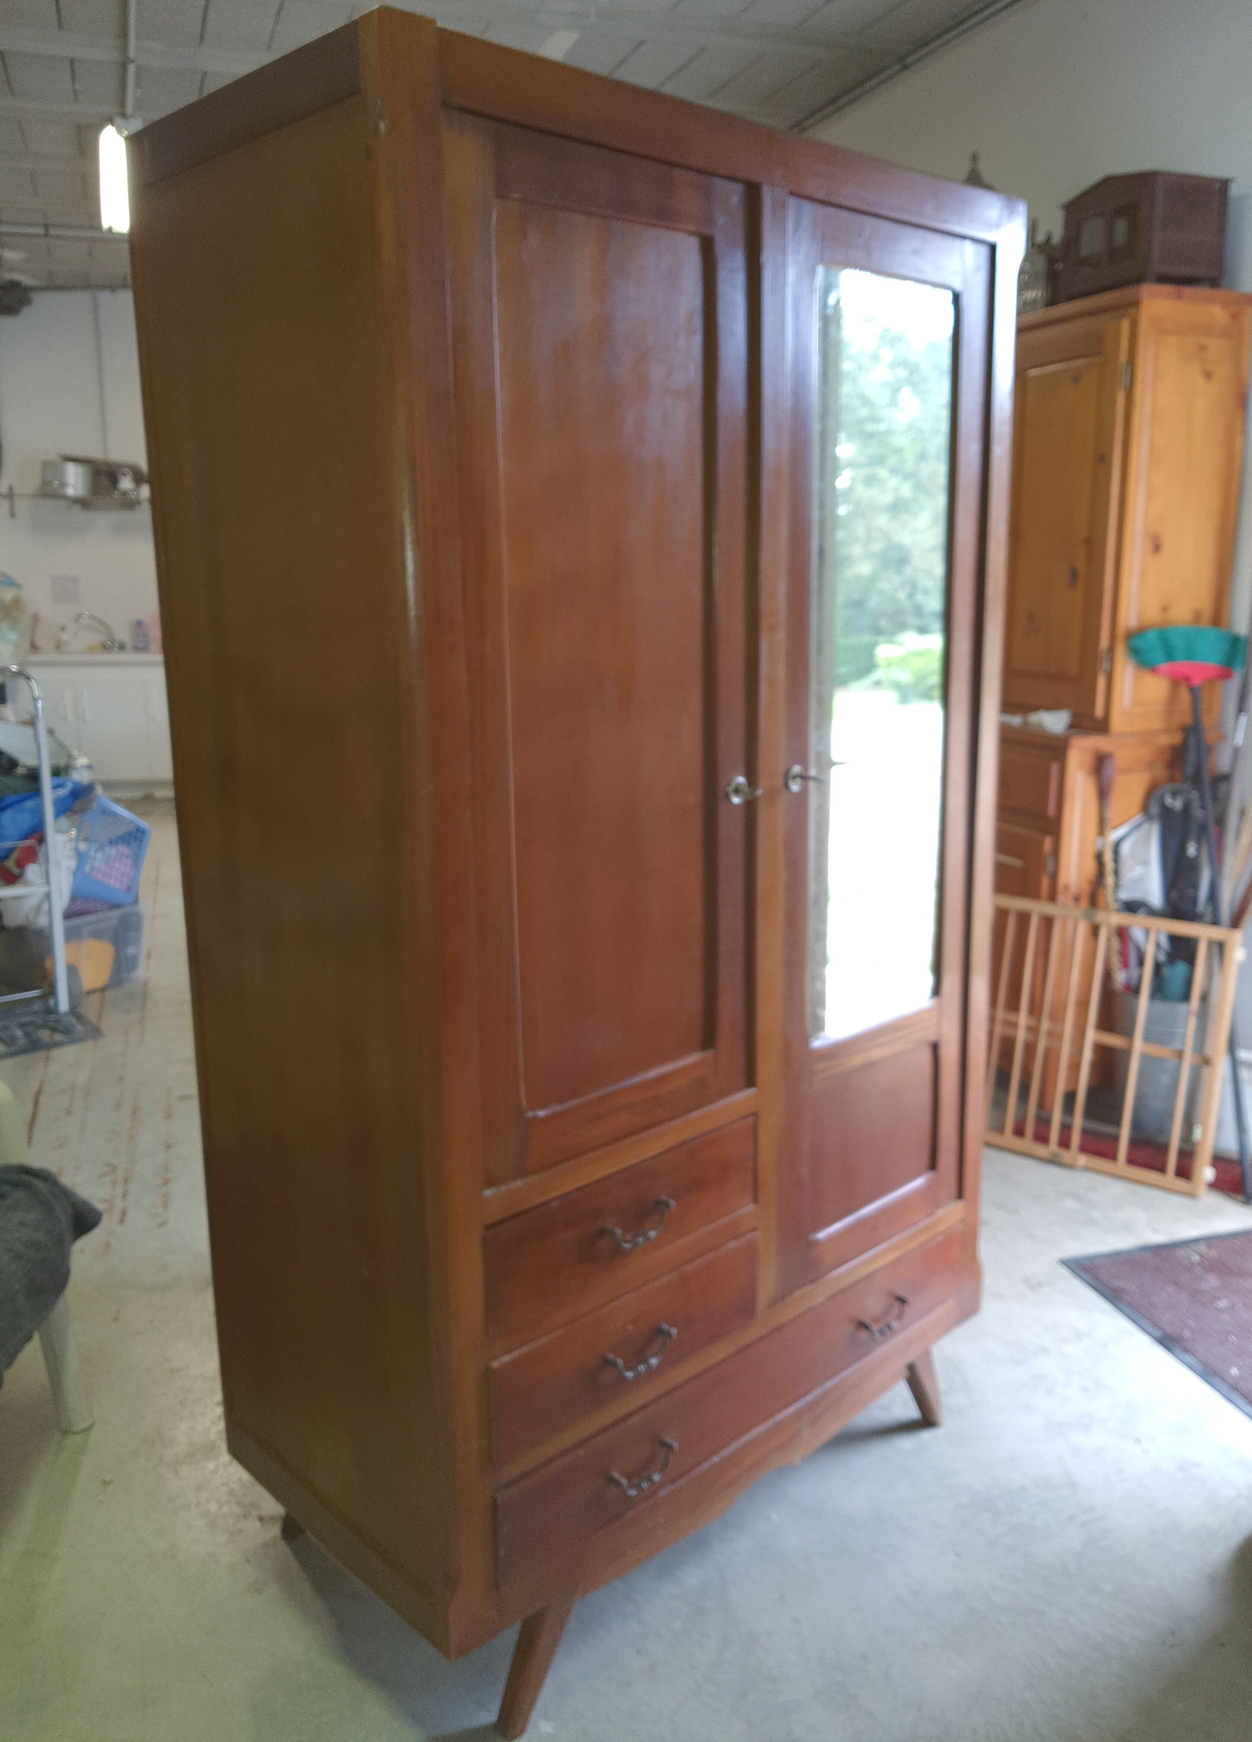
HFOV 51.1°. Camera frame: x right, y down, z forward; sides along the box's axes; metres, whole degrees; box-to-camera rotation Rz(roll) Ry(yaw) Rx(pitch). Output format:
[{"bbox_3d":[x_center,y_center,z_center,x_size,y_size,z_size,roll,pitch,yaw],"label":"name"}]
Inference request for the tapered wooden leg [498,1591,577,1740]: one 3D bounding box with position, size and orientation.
[{"bbox_3d":[-0.122,1.010,1.662,0.045,0.173,0.048,13,-5,46],"label":"tapered wooden leg"}]

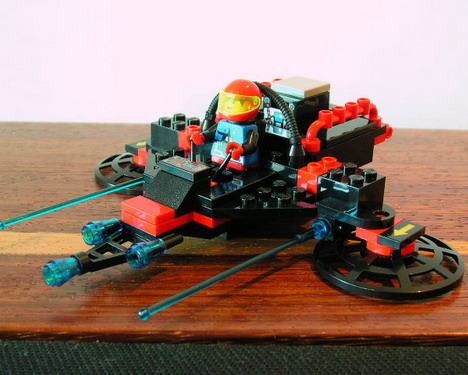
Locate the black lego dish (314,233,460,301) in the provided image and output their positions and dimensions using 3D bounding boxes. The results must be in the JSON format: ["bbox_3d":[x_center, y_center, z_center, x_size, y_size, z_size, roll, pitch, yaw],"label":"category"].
[{"bbox_3d":[0.050,0.021,0.227,0.048,0.007,0.048,1,22,0],"label":"black lego dish"}]

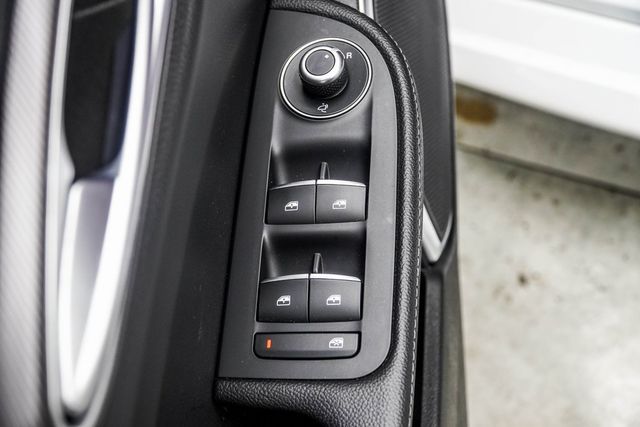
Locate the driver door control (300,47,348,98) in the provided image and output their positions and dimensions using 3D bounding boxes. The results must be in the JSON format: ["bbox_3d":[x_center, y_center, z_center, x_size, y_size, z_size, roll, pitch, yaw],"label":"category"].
[{"bbox_3d":[0.001,-0.067,0.508,0.022,0.014,0.022,-5,65,12],"label":"driver door control"}]

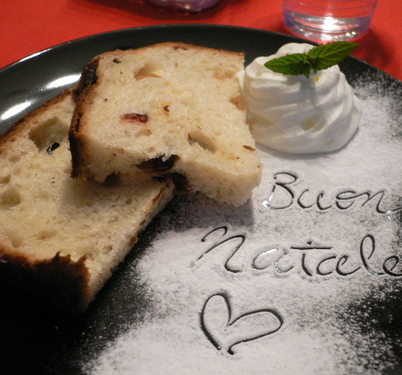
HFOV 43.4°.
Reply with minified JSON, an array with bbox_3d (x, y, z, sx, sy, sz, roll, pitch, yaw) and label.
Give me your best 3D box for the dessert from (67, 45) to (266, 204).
[{"bbox_3d":[-0.016,-0.036,0.250,0.081,0.025,0.087,6,43,-9],"label":"dessert"}]

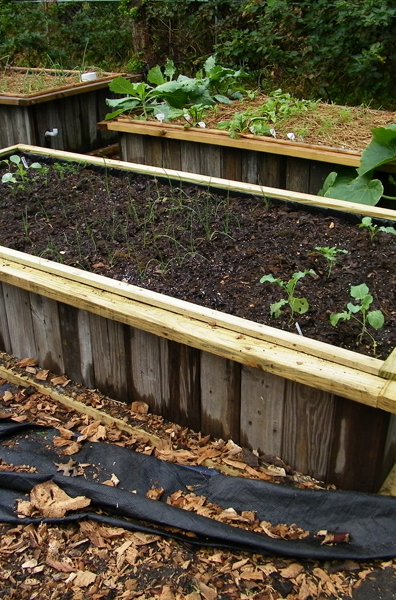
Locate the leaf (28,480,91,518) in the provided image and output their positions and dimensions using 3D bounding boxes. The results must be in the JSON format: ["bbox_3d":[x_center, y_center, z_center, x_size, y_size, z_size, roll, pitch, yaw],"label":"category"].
[{"bbox_3d":[-0.400,0.572,1.856,0.180,0.040,0.115,0,28,1],"label":"leaf"}]

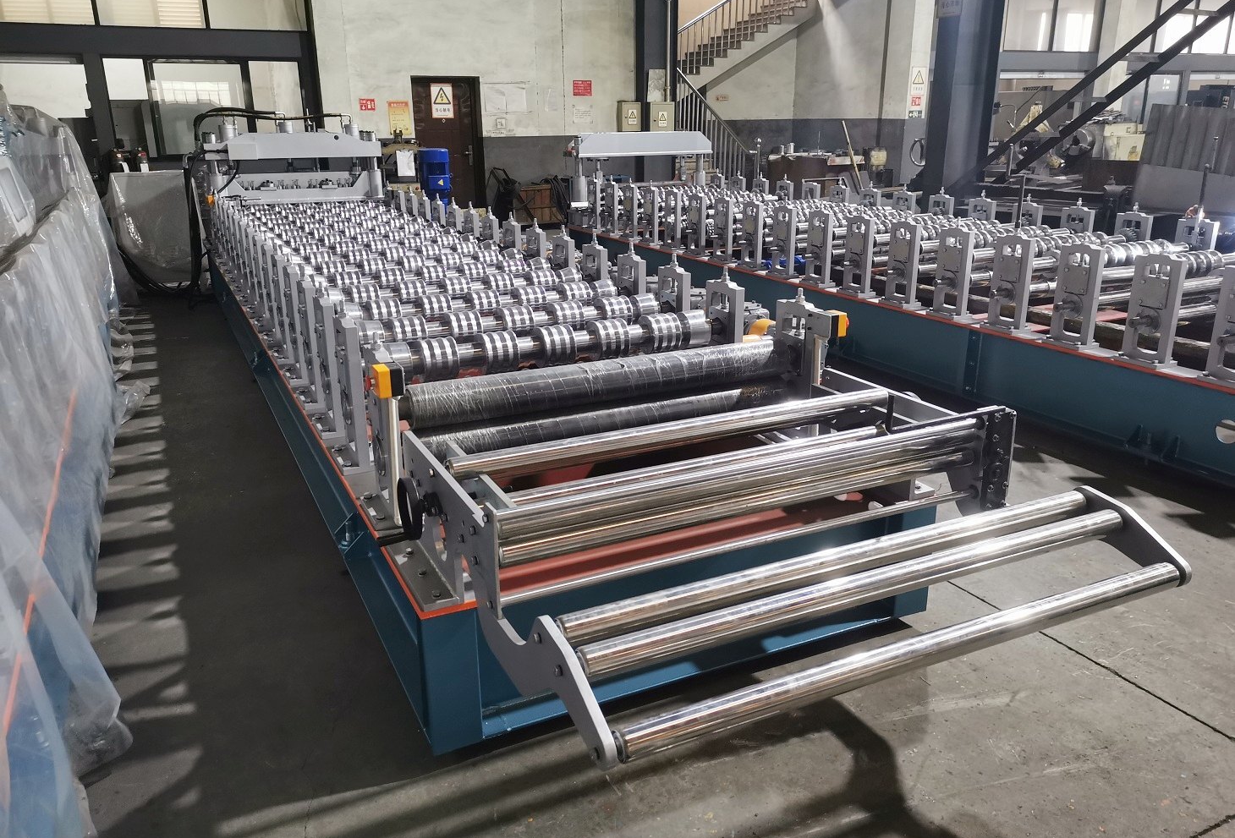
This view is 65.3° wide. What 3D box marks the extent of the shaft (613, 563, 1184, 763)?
[{"bbox_3d":[0.623,0.443,1.865,1.363,0.060,0.060,-9,20,-25],"label":"shaft"}]

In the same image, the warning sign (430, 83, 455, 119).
[{"bbox_3d":[-2.384,-4.337,13.144,0.293,0.450,0.010,-9,20,-24],"label":"warning sign"}]

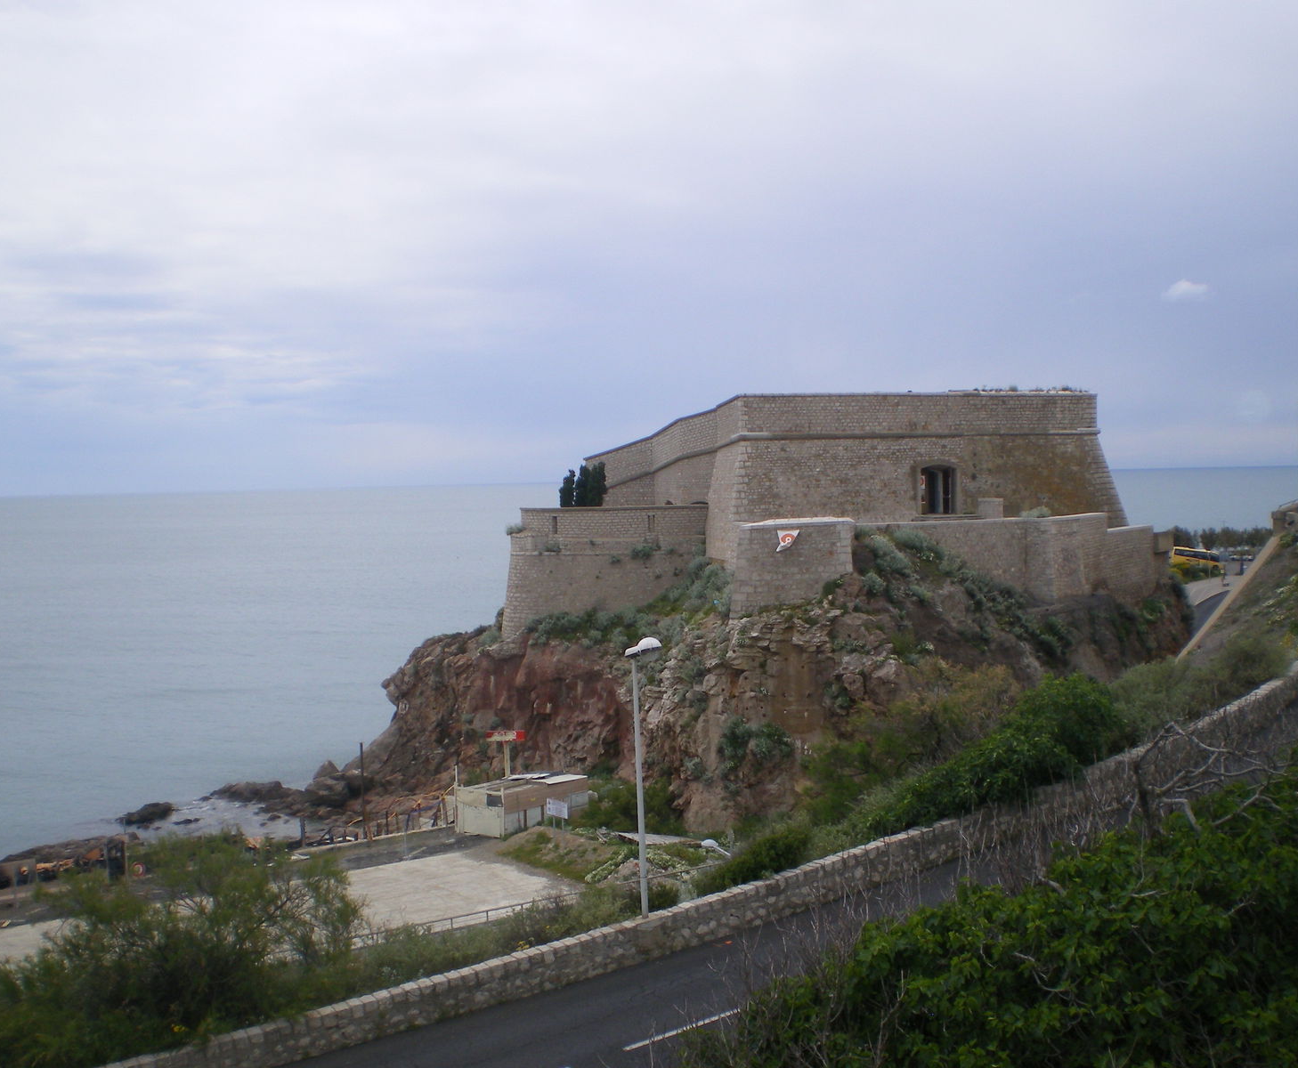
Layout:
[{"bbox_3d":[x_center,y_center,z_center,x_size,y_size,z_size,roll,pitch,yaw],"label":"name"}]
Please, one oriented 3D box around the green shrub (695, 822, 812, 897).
[{"bbox_3d":[2.715,8.581,40.800,2.800,2.000,1.600,-2,2,-27],"label":"green shrub"}]

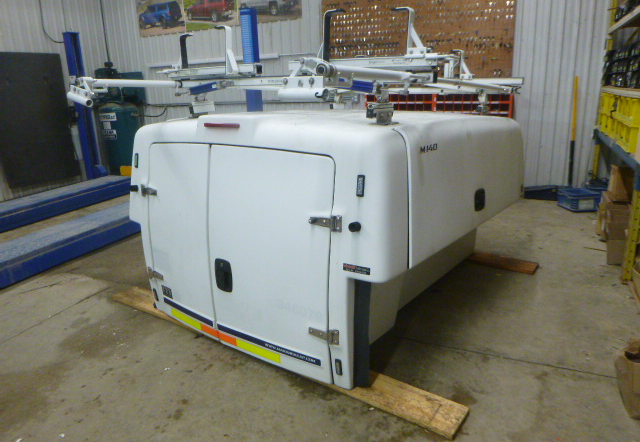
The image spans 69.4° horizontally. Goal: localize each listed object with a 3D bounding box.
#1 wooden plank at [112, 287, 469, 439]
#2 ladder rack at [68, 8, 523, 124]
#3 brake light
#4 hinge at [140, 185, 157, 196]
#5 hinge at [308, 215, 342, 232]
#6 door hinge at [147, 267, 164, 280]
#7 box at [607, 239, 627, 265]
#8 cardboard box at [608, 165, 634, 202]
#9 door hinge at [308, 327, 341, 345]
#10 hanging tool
[{"bbox_3d":[-0.416,0.652,2.543,2.441,0.030,0.203,9,17,37],"label":"wooden plank"},{"bbox_3d":[-0.013,-0.856,2.774,1.894,0.486,2.214,9,17,38],"label":"ladder rack"},{"bbox_3d":[-0.468,-0.462,2.248,0.266,0.027,0.028,9,17,38],"label":"brake light"},{"bbox_3d":[-1.016,-0.175,2.731,0.186,0.066,0.022,11,15,42],"label":"hinge"},{"bbox_3d":[0.016,0.008,1.933,0.172,0.067,0.025,7,13,34],"label":"hinge"},{"bbox_3d":[-1.005,0.336,2.810,0.194,0.071,0.022,11,16,43],"label":"door hinge"},{"bbox_3d":[2.386,0.223,3.585,0.250,0.190,0.270,6,16,30],"label":"box"},{"bbox_3d":[2.429,-0.296,3.583,0.270,0.250,0.280,5,15,26],"label":"cardboard box"},{"bbox_3d":[0.014,0.498,2.018,0.167,0.066,0.022,7,13,32],"label":"door hinge"},{"bbox_3d":[3.464,-1.199,6.341,0.045,1.525,0.045,5,15,26],"label":"hanging tool"}]

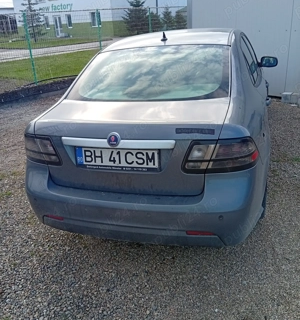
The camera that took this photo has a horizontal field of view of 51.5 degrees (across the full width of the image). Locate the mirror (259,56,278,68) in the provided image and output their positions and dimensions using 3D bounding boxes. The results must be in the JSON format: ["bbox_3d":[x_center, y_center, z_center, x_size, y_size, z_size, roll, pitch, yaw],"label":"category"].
[{"bbox_3d":[1.426,-1.188,3.756,0.217,0.137,0.130,3,24,17],"label":"mirror"}]

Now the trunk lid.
[{"bbox_3d":[-0.125,-0.132,2.014,1.220,0.445,0.560,3,24,17],"label":"trunk lid"}]

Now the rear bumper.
[{"bbox_3d":[-0.112,0.216,2.112,1.730,0.520,0.540,3,24,17],"label":"rear bumper"}]

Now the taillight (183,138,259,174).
[{"bbox_3d":[0.390,-0.043,1.713,0.415,0.207,0.210,3,24,17],"label":"taillight"}]

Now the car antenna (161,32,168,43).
[{"bbox_3d":[0.124,-1.073,2.705,0.060,0.072,0.090,3,24,17],"label":"car antenna"}]

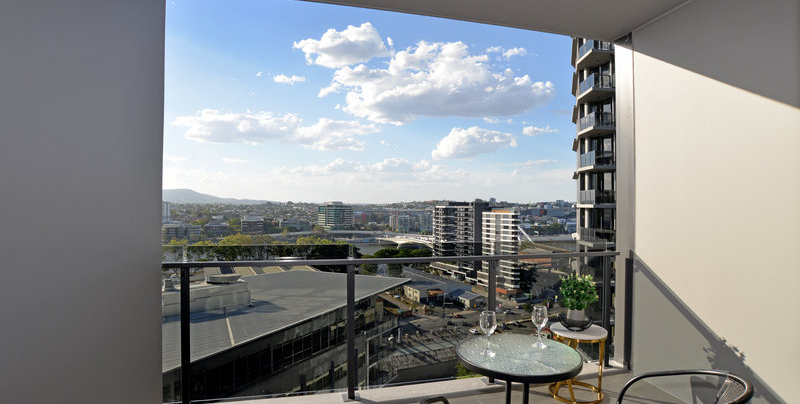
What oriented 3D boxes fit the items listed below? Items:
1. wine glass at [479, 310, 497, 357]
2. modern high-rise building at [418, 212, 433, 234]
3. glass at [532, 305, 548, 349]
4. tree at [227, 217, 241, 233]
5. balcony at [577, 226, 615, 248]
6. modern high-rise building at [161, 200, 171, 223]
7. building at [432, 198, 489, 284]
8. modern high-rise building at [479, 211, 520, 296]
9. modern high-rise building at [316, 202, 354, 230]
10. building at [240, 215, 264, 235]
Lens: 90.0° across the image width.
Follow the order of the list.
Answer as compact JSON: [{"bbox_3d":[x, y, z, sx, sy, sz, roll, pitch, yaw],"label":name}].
[{"bbox_3d":[0.465,0.686,2.097,0.089,0.216,0.089,0,0,0],"label":"wine glass"},{"bbox_3d":[41.727,33.249,629.861,24.000,34.000,22.000,0,0,12],"label":"modern high-rise building"},{"bbox_3d":[0.780,0.688,2.225,0.087,0.214,0.087,0,0,0],"label":"glass"},{"bbox_3d":[-237.203,34.987,569.853,18.000,21.000,18.000,0,0,0],"label":"tree"},{"bbox_3d":[17.000,2.945,33.287,3.400,1.420,2.800,0,0,-9],"label":"balcony"},{"bbox_3d":[-535.629,25.970,909.895,26.000,50.000,26.000,0,0,-18],"label":"modern high-rise building"},{"bbox_3d":[43.200,25.221,279.893,17.000,52.000,49.000,0,0,-29],"label":"building"},{"bbox_3d":[62.400,28.562,243.378,12.000,50.000,23.000,0,0,-44],"label":"modern high-rise building"},{"bbox_3d":[-110.372,23.510,689.904,50.000,47.000,32.000,0,0,-27],"label":"modern high-rise building"},{"bbox_3d":[-224.881,34.661,609.855,34.000,29.000,26.000,0,0,-6],"label":"building"}]

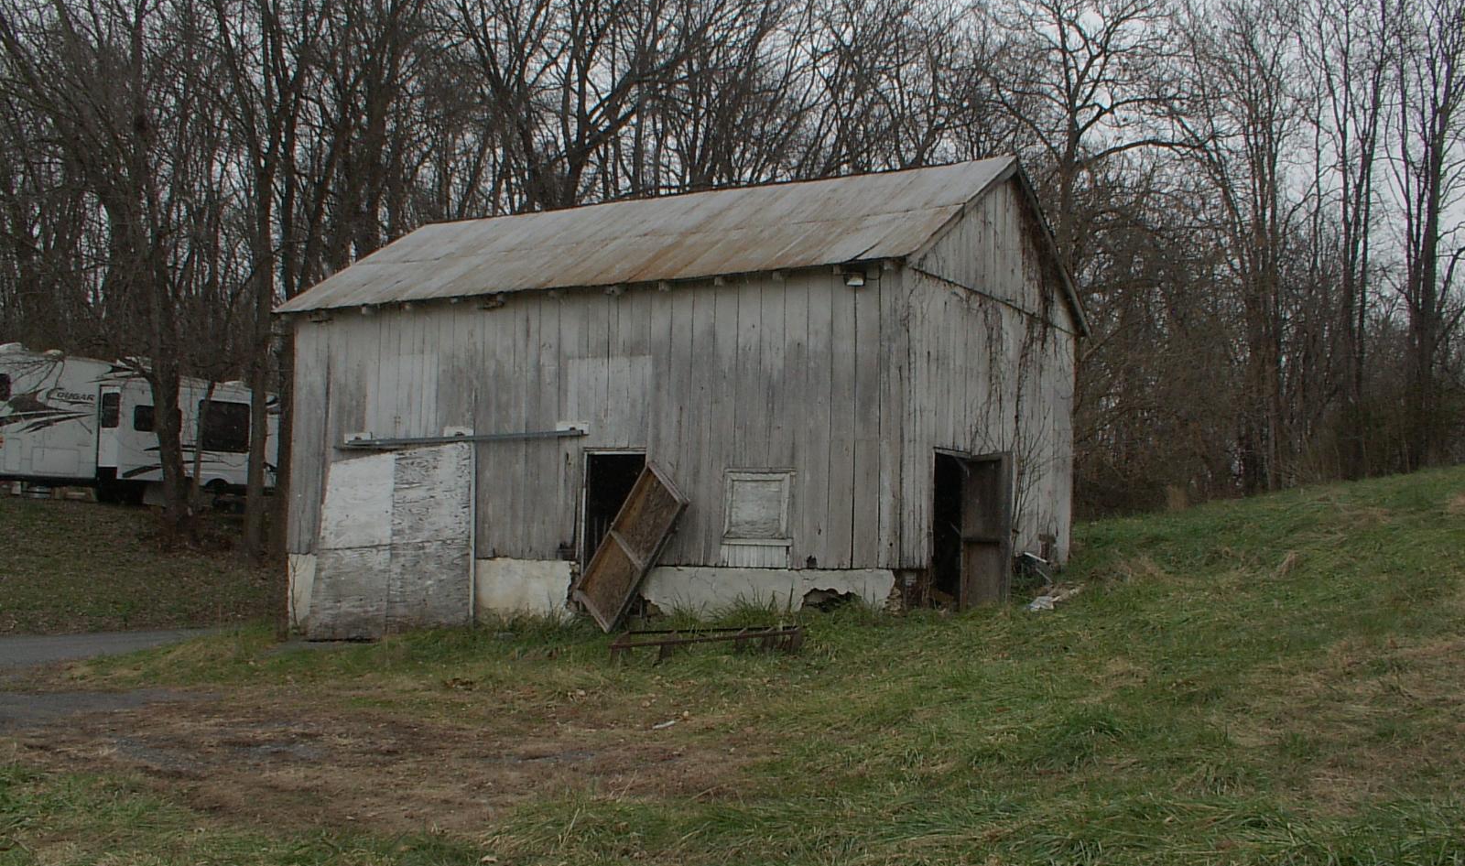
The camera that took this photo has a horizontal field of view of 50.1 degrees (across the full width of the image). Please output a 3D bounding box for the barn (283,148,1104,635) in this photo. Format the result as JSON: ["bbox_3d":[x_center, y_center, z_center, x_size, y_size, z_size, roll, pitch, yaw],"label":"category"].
[{"bbox_3d":[-0.685,-0.373,21.771,9.623,5.957,6.077,-1,-5,31],"label":"barn"}]

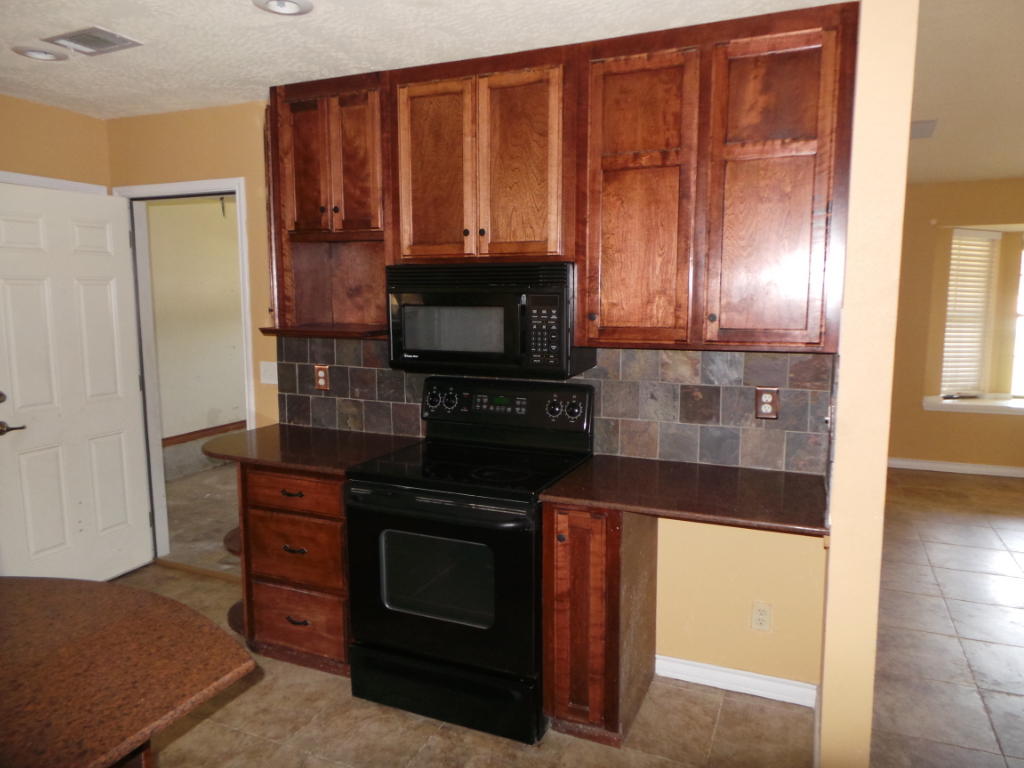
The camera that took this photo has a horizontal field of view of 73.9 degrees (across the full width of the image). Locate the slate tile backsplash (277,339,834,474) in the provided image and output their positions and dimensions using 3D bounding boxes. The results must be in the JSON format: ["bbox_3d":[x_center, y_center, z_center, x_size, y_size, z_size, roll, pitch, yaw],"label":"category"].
[{"bbox_3d":[-0.016,0.040,2.945,2.525,0.460,0.020,3,9,23],"label":"slate tile backsplash"}]

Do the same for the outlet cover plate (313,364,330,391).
[{"bbox_3d":[-0.926,-0.029,3.309,0.074,0.117,0.009,3,9,23],"label":"outlet cover plate"}]

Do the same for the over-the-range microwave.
[{"bbox_3d":[-0.074,-0.264,2.710,0.752,0.405,0.383,3,9,23],"label":"over-the-range microwave"}]

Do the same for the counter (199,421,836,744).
[{"bbox_3d":[-0.141,0.764,2.767,2.542,0.918,0.605,3,9,23],"label":"counter"}]

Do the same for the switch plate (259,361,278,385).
[{"bbox_3d":[-1.220,-0.055,3.446,0.115,0.115,0.009,3,9,23],"label":"switch plate"}]

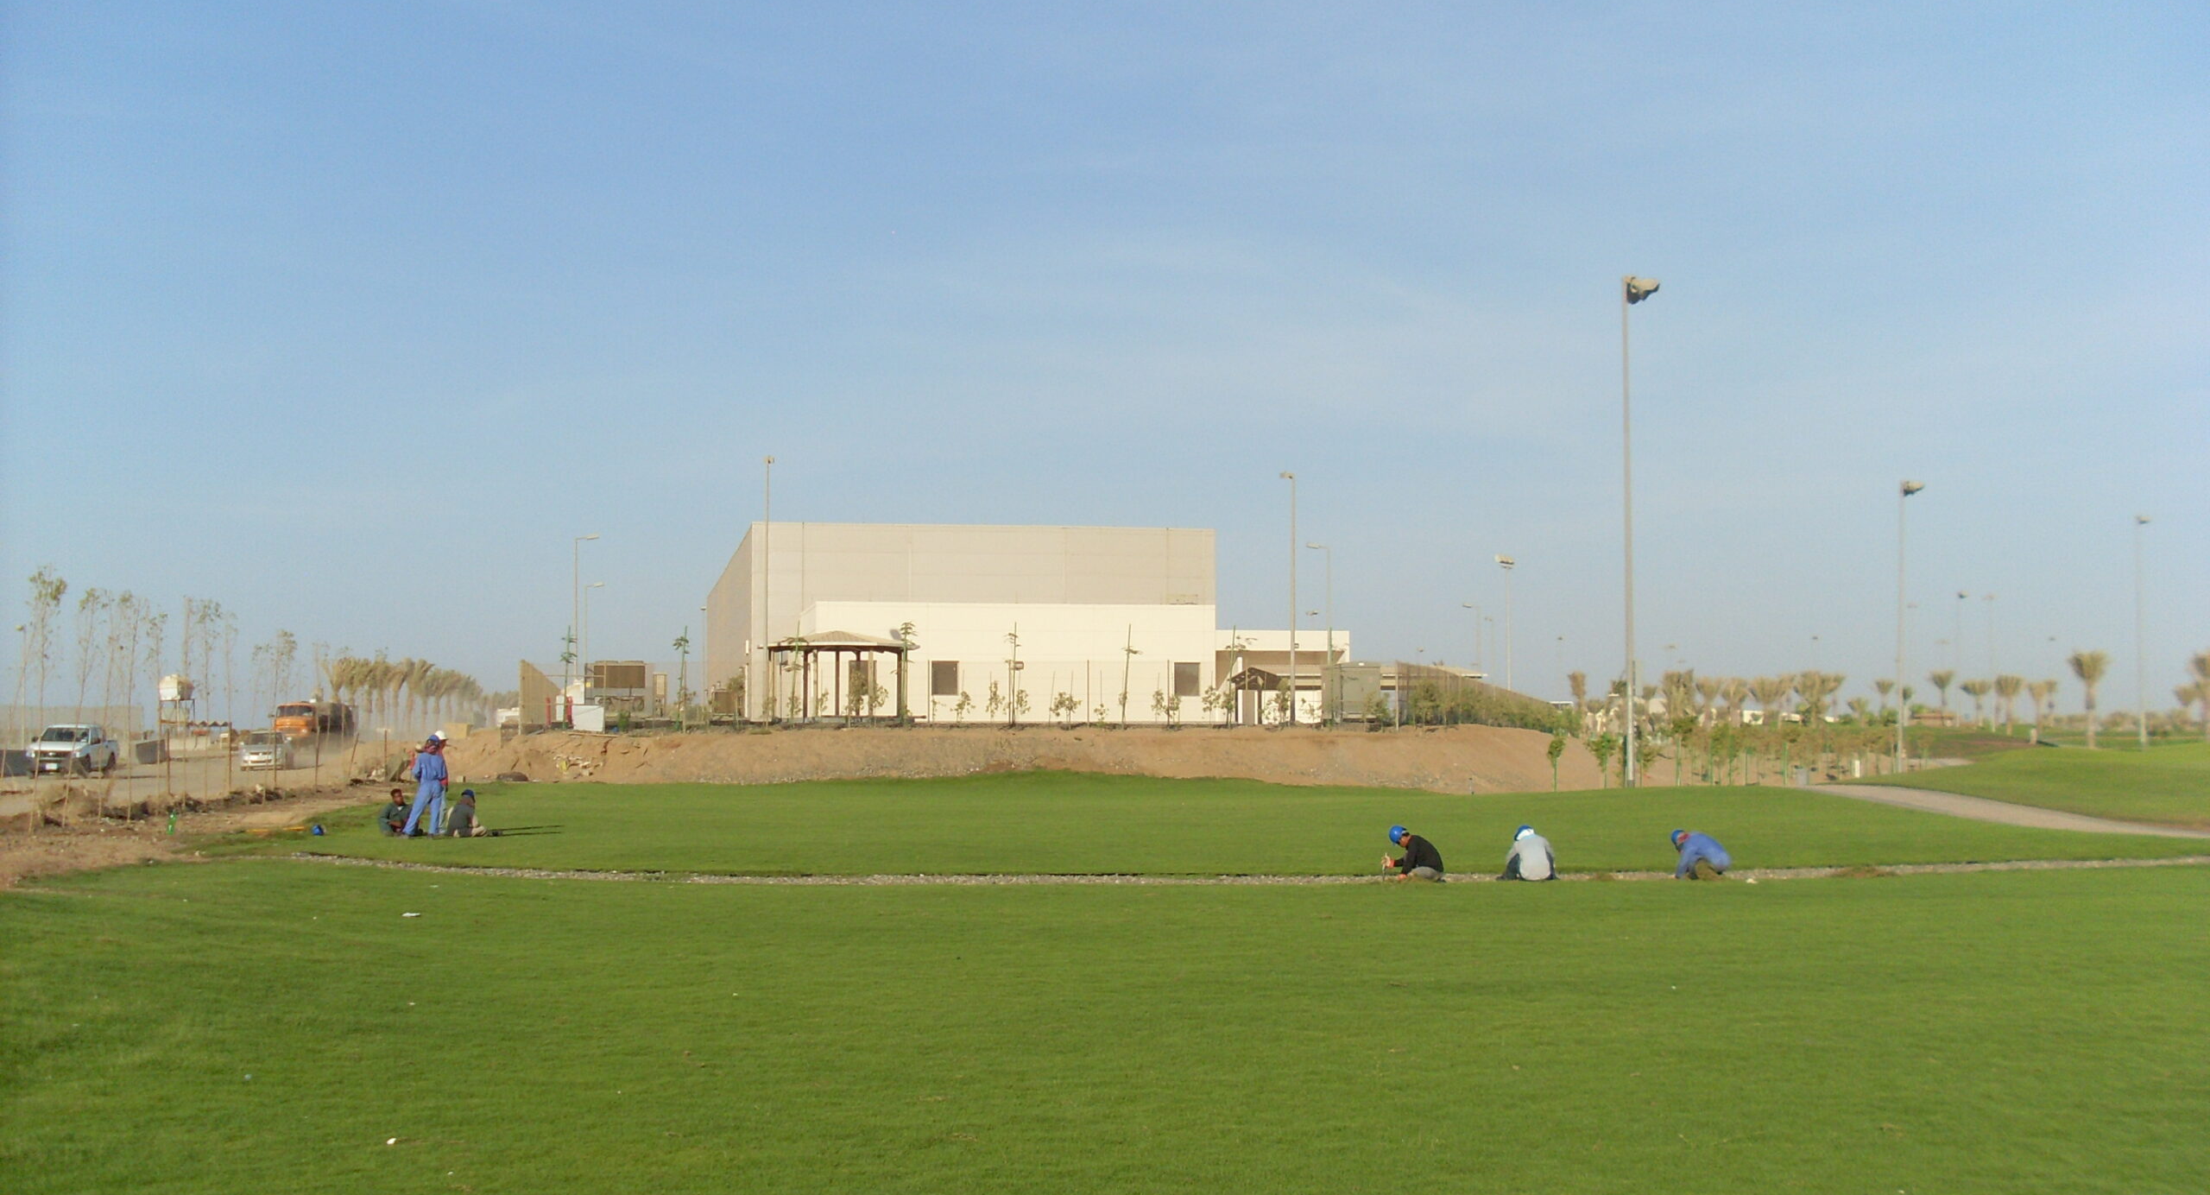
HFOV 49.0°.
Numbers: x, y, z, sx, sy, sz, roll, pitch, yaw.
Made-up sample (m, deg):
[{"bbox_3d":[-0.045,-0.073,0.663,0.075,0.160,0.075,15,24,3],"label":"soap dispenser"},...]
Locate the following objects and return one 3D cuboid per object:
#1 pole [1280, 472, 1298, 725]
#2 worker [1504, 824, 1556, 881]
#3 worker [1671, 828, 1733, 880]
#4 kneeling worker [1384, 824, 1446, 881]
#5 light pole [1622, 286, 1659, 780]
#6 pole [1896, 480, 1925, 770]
[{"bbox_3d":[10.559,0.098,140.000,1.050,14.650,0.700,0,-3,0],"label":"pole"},{"bbox_3d":[5.500,3.318,31.500,0.640,0.730,0.660,1,-3,-15],"label":"worker"},{"bbox_3d":[7.810,3.356,31.800,0.720,0.680,0.550,-1,-3,17],"label":"worker"},{"bbox_3d":[3.983,3.304,31.300,0.760,0.710,0.550,0,-3,5],"label":"kneeling worker"},{"bbox_3d":[17.179,-2.167,78.000,1.050,16.400,0.750,-1,-3,20],"label":"light pole"},{"bbox_3d":[45.147,1.594,136.000,1.250,16.200,0.800,-1,-3,15],"label":"pole"}]

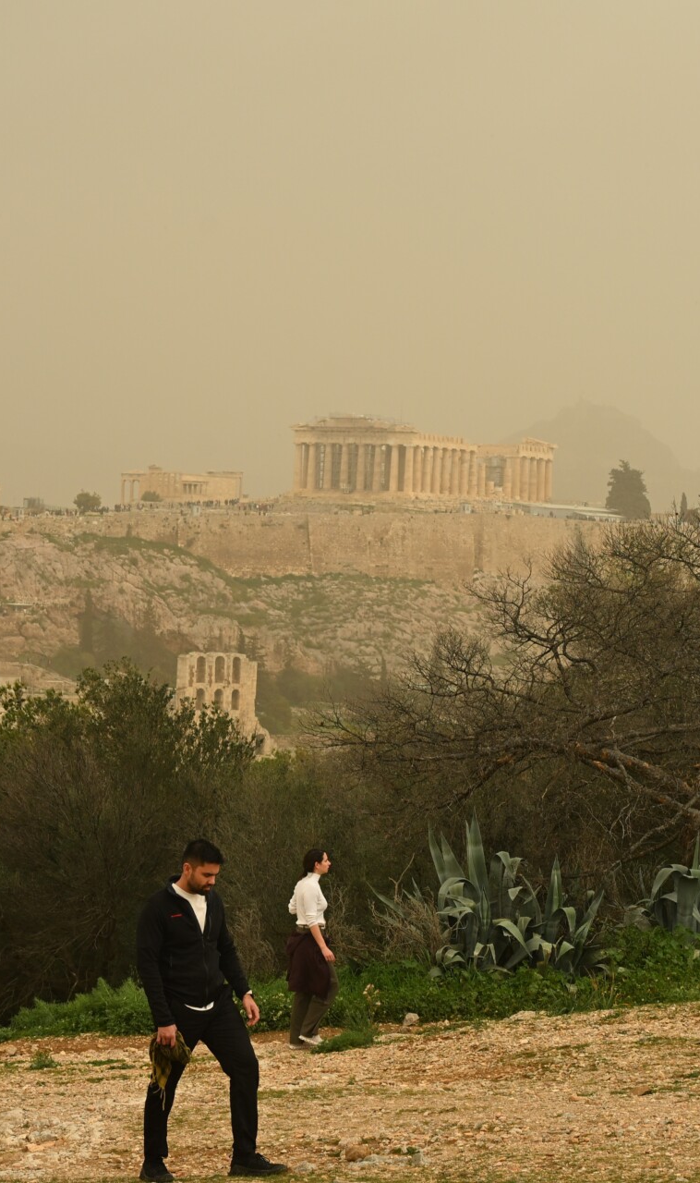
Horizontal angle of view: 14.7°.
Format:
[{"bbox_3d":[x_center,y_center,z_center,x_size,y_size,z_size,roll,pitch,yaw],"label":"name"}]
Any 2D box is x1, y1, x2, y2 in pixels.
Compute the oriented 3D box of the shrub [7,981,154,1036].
[{"bbox_3d":[-2.422,3.782,24.600,1.360,0.520,0.950,3,1,0],"label":"shrub"}]

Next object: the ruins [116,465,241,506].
[{"bbox_3d":[-41.347,-25.494,660.000,20.000,10.500,23.500,3,1,31],"label":"ruins"}]

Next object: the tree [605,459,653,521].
[{"bbox_3d":[68.012,-24.650,660.000,11.300,14.600,11.300,3,1,0],"label":"tree"}]

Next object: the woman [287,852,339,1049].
[{"bbox_3d":[-0.321,2.945,22.400,0.450,1.650,0.470,3,1,0],"label":"woman"}]

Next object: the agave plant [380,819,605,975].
[{"bbox_3d":[1.440,3.075,27.200,2.250,1.580,1.900,3,1,0],"label":"agave plant"}]

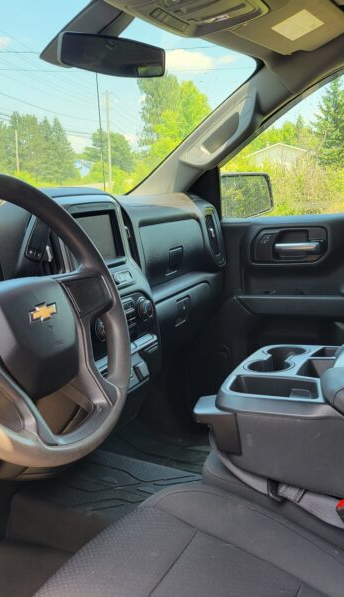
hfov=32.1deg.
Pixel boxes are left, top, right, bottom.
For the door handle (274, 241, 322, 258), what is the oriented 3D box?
[{"bbox_3d":[0.385,-0.148,1.822,0.138,0.048,0.040,0,12,25],"label":"door handle"}]

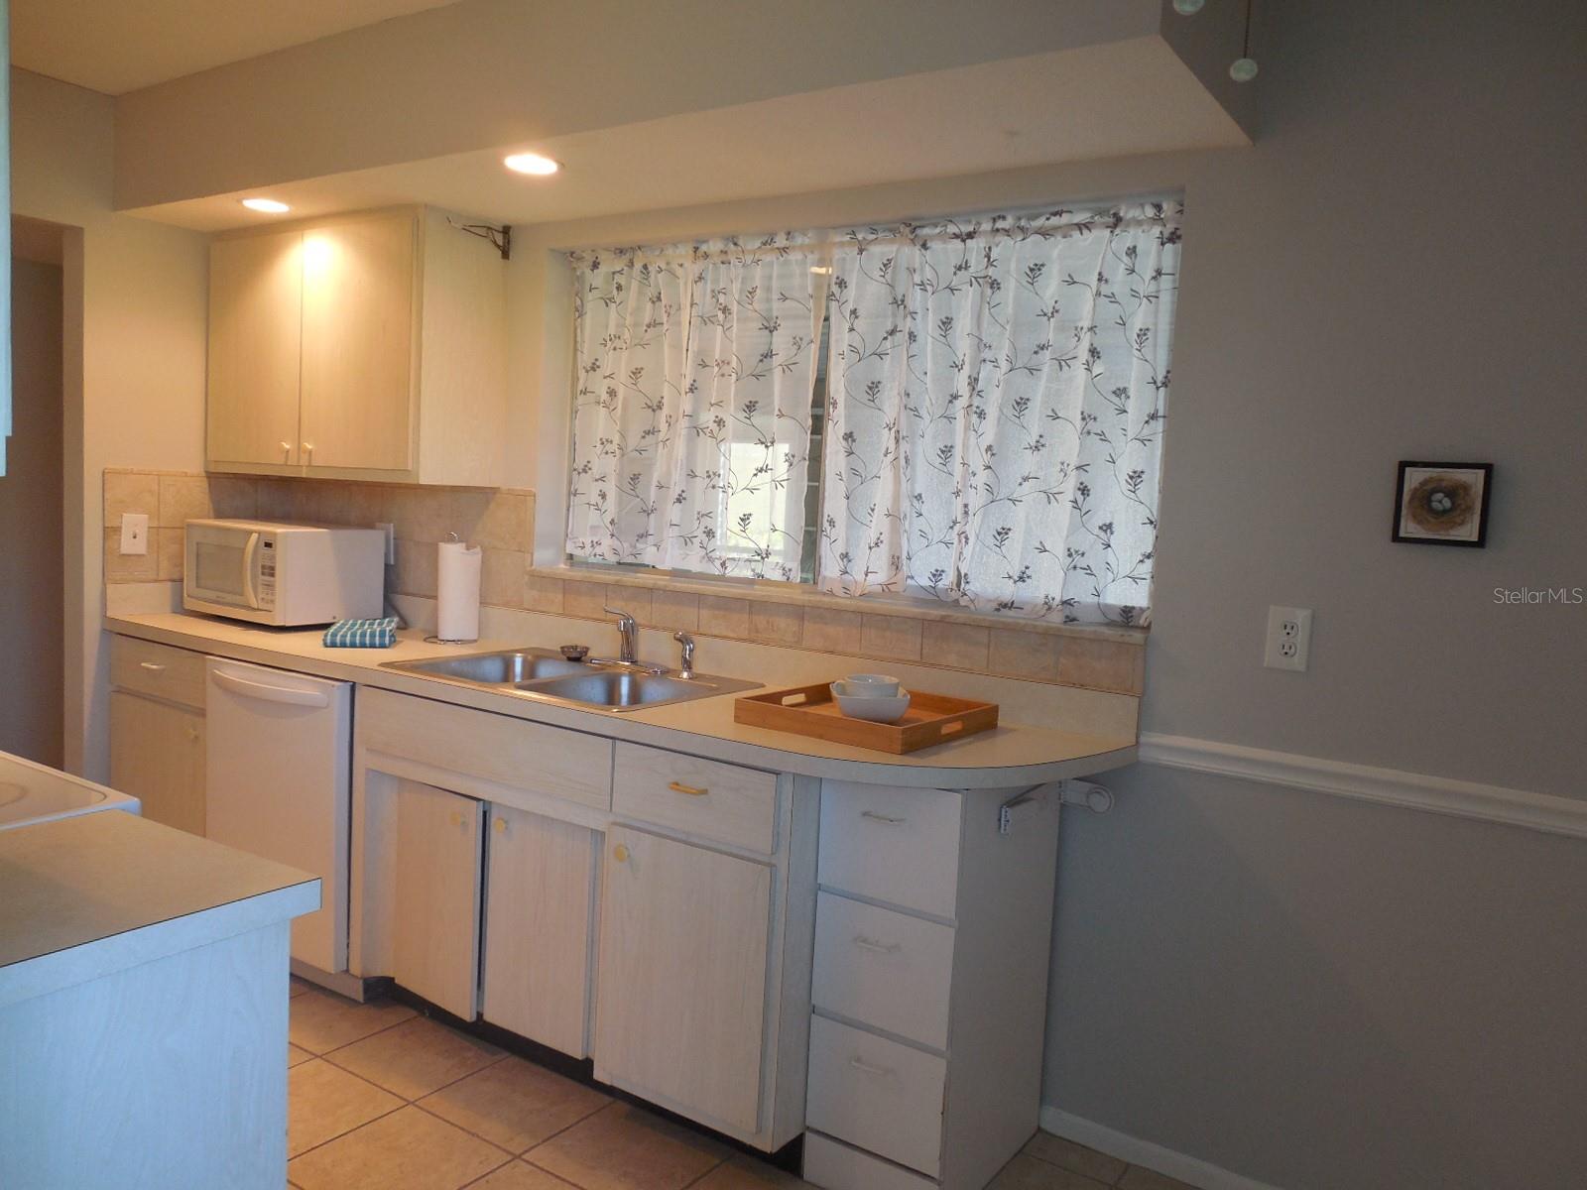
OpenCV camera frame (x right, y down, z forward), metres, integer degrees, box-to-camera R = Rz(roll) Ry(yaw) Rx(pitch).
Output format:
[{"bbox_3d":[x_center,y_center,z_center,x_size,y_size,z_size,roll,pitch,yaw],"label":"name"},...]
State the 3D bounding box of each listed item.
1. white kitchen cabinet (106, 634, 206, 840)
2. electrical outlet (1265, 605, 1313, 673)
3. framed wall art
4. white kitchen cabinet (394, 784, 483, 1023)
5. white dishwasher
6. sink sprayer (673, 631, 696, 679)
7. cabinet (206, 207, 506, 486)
[{"bbox_3d":[-1.762,0.525,3.696,0.552,0.773,0.572,6,6,32],"label":"white kitchen cabinet"},{"bbox_3d":[0.983,0.087,2.277,0.080,0.124,0.008,6,6,32],"label":"electrical outlet"},{"bbox_3d":[1.198,-0.168,2.119,0.153,0.153,0.018,6,6,32],"label":"framed wall art"},{"bbox_3d":[-0.765,0.738,3.038,0.331,0.552,0.472,6,6,32],"label":"white kitchen cabinet"},{"bbox_3d":[-1.269,0.579,3.359,0.587,0.788,0.592,6,6,32],"label":"white dishwasher"},{"bbox_3d":[-0.280,0.156,2.946,0.063,0.114,0.037,-2,7,-45],"label":"sink sprayer"},{"bbox_3d":[-1.379,-0.740,3.560,1.039,0.761,0.322,6,6,32],"label":"cabinet"}]

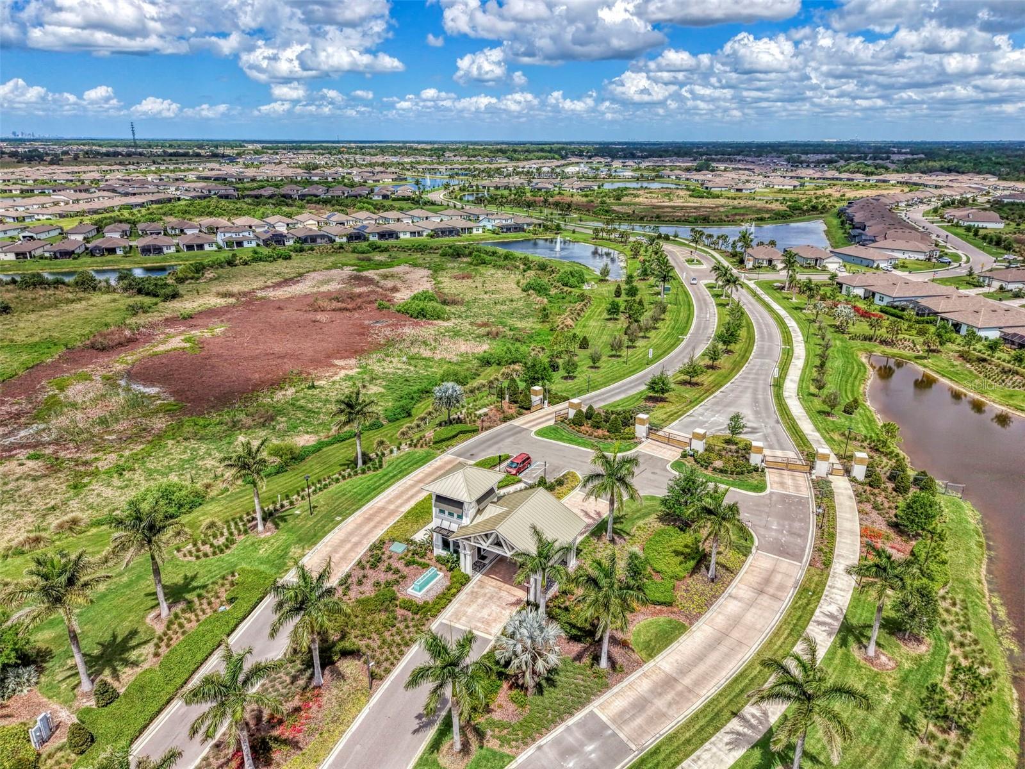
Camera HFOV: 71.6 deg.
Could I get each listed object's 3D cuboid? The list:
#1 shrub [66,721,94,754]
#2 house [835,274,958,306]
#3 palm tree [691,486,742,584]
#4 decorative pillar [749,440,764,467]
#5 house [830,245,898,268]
[{"bbox_3d":[-32.180,26.491,53.063,1.850,2.200,1.850,0,19,0],"label":"shrub"},{"bbox_3d":[112.357,-28.217,206.255,24.000,5.700,24.600,-4,20,-11],"label":"house"},{"bbox_3d":[20.764,15.526,72.801,5.400,10.200,5.400,0,19,0],"label":"palm tree"},{"bbox_3d":[32.685,9.687,95.347,1.400,3.500,1.400,5,20,15],"label":"decorative pillar"},{"bbox_3d":[129.408,-47.378,260.389,12.000,5.600,22.000,-6,20,-16],"label":"house"}]

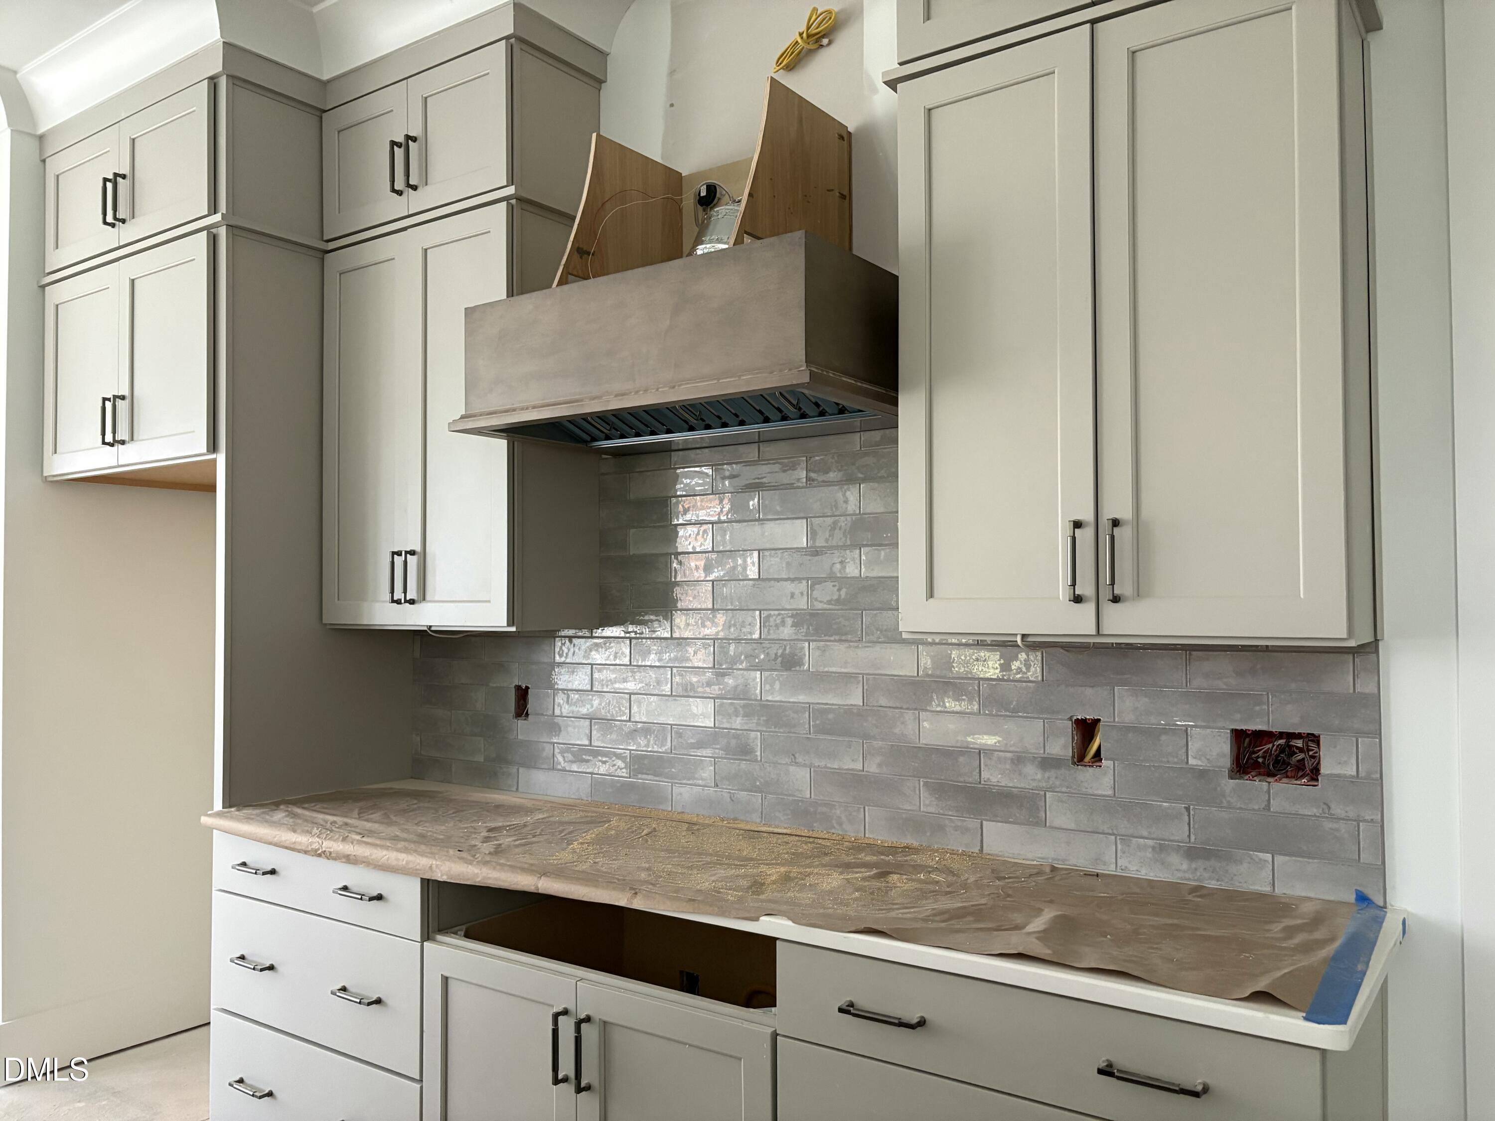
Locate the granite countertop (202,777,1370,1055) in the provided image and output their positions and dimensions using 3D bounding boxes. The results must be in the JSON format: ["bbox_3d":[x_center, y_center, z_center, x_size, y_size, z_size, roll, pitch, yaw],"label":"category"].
[{"bbox_3d":[-0.133,0.641,2.428,2.636,0.030,0.651,-2,-2,35],"label":"granite countertop"}]

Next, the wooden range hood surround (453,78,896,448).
[{"bbox_3d":[-0.125,-0.647,2.511,0.970,0.703,0.559,-2,-2,35],"label":"wooden range hood surround"}]

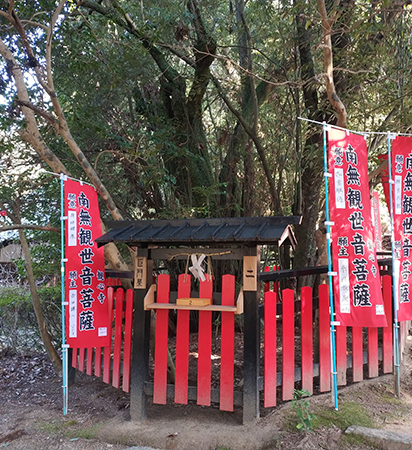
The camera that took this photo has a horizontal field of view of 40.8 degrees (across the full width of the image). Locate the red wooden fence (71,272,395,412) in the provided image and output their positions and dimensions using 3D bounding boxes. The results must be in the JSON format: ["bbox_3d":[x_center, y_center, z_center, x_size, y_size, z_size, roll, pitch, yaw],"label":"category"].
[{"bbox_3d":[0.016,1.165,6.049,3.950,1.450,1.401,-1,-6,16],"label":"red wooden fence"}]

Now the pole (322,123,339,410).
[{"bbox_3d":[1.118,0.342,4.970,0.030,2.568,0.030,-1,-5,0],"label":"pole"}]

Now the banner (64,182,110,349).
[{"bbox_3d":[-1.289,0.414,6.061,0.520,1.783,0.070,3,-7,-44],"label":"banner"}]

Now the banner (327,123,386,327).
[{"bbox_3d":[1.384,0.013,5.119,0.520,1.789,0.070,1,-6,-20],"label":"banner"}]

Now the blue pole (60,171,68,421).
[{"bbox_3d":[-1.493,0.711,5.830,0.030,2.506,0.030,-2,-5,0],"label":"blue pole"}]

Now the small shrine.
[{"bbox_3d":[-0.094,0.926,5.437,2.100,1.990,0.830,-1,-6,20],"label":"small shrine"}]

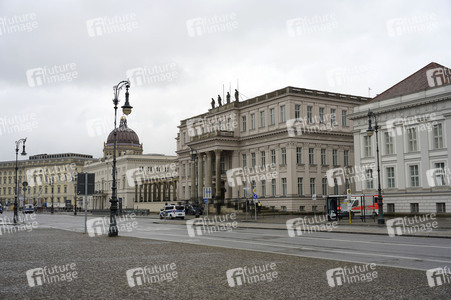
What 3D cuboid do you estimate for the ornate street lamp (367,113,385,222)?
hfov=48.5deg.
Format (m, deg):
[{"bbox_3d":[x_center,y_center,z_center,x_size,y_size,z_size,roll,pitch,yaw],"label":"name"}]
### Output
[{"bbox_3d":[12.920,1.384,43.013,1.400,9.750,0.700,3,-8,-32],"label":"ornate street lamp"}]

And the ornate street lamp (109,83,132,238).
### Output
[{"bbox_3d":[-6.527,0.385,31.119,1.400,9.750,0.700,3,-8,-32],"label":"ornate street lamp"}]

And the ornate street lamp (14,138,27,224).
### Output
[{"bbox_3d":[-23.619,3.457,57.713,1.400,9.750,0.700,3,-8,-32],"label":"ornate street lamp"}]

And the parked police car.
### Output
[{"bbox_3d":[-7.710,8.980,72.300,1.920,1.970,4.950,3,-7,-30],"label":"parked police car"}]

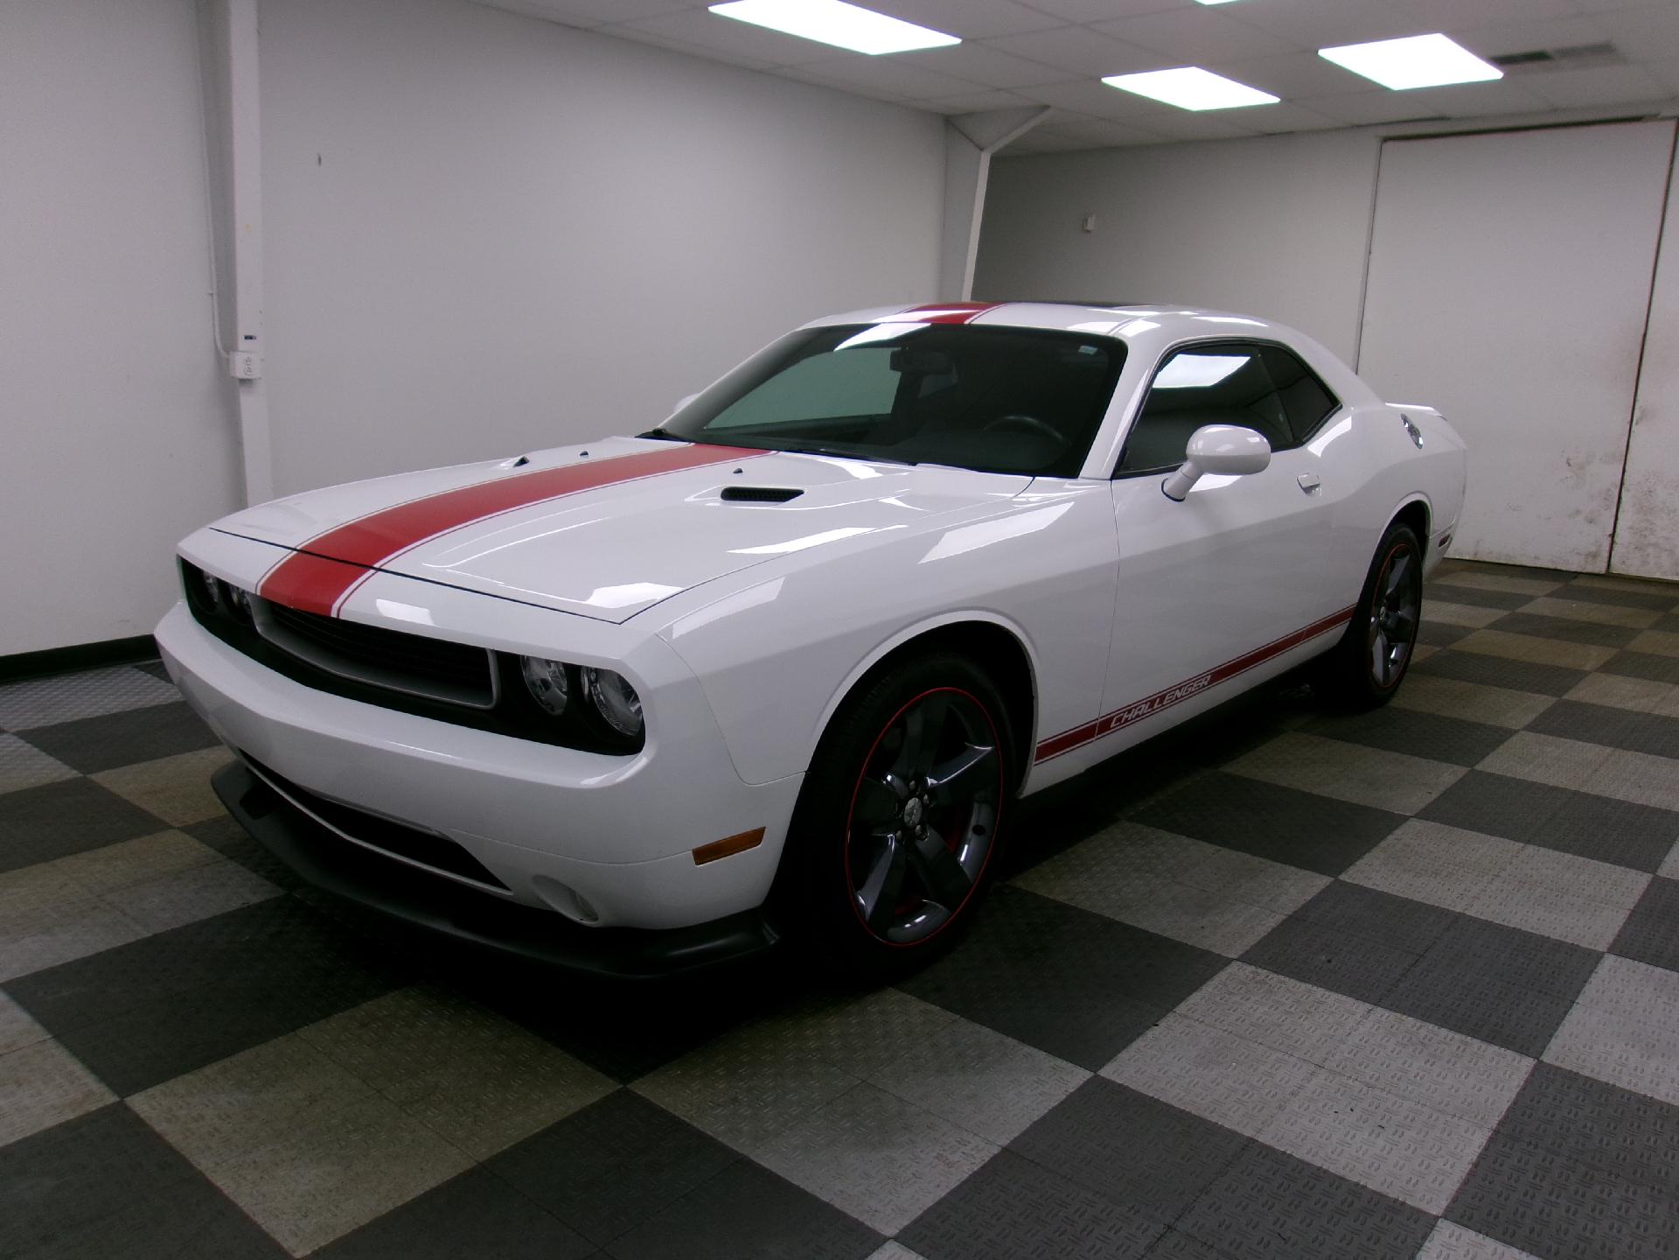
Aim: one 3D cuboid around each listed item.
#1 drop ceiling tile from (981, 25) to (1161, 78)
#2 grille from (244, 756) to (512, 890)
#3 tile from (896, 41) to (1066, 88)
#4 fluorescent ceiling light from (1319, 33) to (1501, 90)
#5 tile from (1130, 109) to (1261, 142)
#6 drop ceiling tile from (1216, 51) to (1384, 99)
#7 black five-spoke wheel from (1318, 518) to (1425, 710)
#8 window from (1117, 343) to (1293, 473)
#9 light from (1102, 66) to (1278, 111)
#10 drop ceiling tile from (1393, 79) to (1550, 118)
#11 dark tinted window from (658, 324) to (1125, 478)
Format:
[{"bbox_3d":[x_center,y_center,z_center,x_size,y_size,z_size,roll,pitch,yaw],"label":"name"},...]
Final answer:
[{"bbox_3d":[1.260,-2.930,6.636,0.600,0.020,1.210,12,16,39],"label":"drop ceiling tile"},{"bbox_3d":[-1.013,0.361,2.692,1.020,0.133,0.130,11,16,39],"label":"grille"},{"bbox_3d":[0.795,-3.024,7.019,0.600,0.020,1.210,12,16,39],"label":"tile"},{"bbox_3d":[2.974,-2.953,6.763,0.600,0.070,1.200,11,16,39],"label":"fluorescent ceiling light"},{"bbox_3d":[2.336,-3.381,8.774,0.605,0.020,1.056,12,16,39],"label":"tile"},{"bbox_3d":[2.513,-3.021,7.163,0.600,0.020,1.210,12,16,39],"label":"drop ceiling tile"},{"bbox_3d":[1.998,-0.077,4.999,0.250,0.720,0.720,12,16,39],"label":"black five-spoke wheel"},{"bbox_3d":[1.026,-0.648,3.739,0.070,0.360,1.240,-15,-1,41],"label":"window"},{"bbox_3d":[2.053,-3.139,7.535,0.605,0.070,1.214,12,16,39],"label":"light"},{"bbox_3d":[3.699,-3.105,7.626,0.600,0.025,1.120,11,16,39],"label":"drop ceiling tile"},{"bbox_3d":[0.098,-0.675,3.815,1.520,0.140,0.770,12,48,39],"label":"dark tinted window"}]

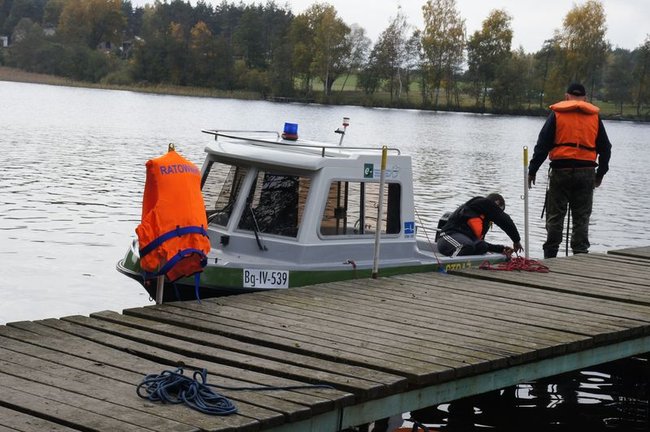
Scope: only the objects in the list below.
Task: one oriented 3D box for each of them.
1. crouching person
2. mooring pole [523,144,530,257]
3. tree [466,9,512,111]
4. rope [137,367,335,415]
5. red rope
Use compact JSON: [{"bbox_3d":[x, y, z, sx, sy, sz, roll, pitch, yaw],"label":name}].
[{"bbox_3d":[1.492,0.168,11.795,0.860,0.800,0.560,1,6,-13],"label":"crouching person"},{"bbox_3d":[2.012,-0.121,12.041,0.050,1.110,0.050,-2,6,0],"label":"mooring pole"},{"bbox_3d":[24.501,-23.459,180.000,6.900,14.900,6.900,3,6,0],"label":"tree"},{"bbox_3d":[-0.491,0.858,6.135,0.960,0.130,0.620,4,6,10],"label":"rope"},{"bbox_3d":[1.800,0.436,11.399,0.660,0.120,0.600,3,6,-3],"label":"red rope"}]

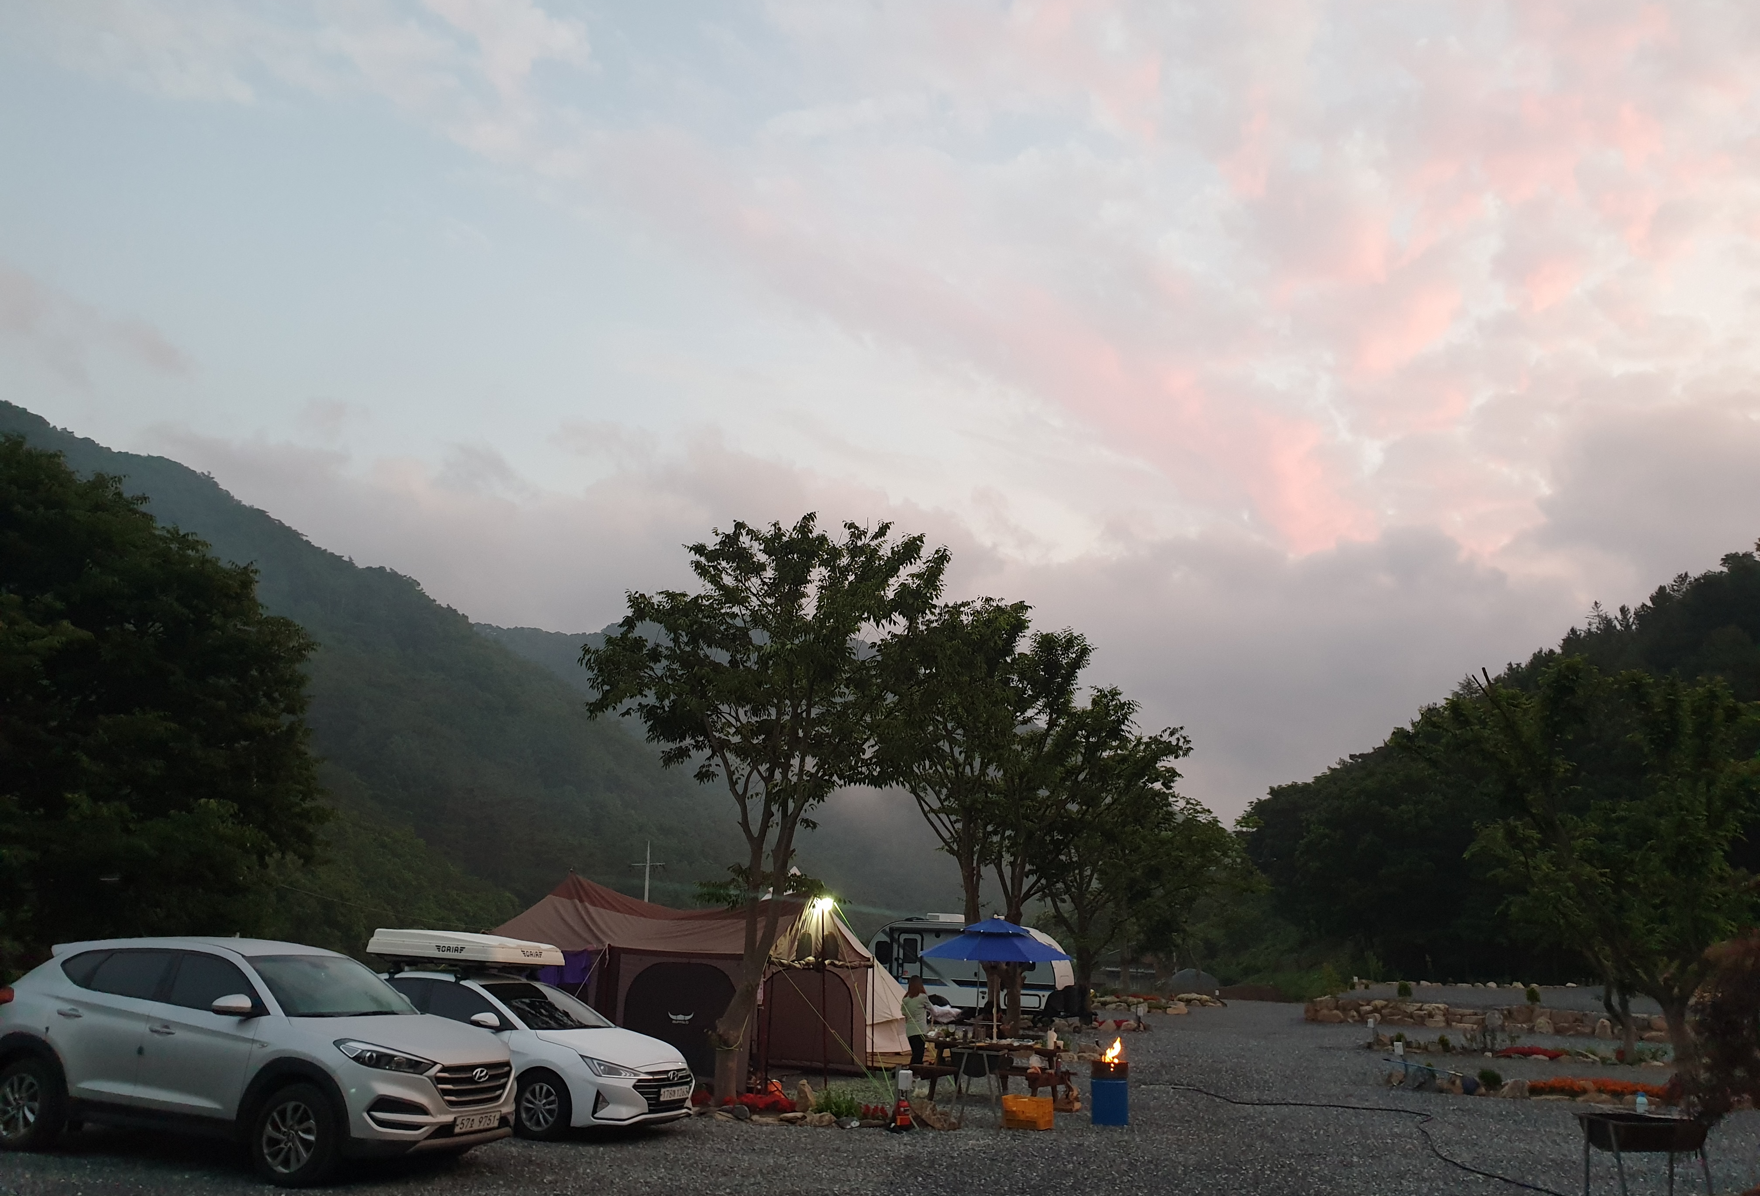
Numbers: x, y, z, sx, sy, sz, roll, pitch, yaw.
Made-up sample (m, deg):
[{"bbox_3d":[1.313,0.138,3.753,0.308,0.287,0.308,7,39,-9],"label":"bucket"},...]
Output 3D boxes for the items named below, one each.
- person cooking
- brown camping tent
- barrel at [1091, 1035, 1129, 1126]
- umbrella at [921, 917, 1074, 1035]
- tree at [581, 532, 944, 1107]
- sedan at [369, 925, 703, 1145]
[{"bbox_3d":[0.498,6.170,18.626,0.480,1.640,0.450,-10,-20,35],"label":"person cooking"},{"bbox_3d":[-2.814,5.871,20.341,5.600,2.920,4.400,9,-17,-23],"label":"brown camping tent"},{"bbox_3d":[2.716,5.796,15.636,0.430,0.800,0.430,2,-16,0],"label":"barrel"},{"bbox_3d":[1.634,5.883,19.034,2.150,2.441,2.150,2,-16,0],"label":"umbrella"},{"bbox_3d":[-1.596,2.677,17.529,4.750,7.583,4.700,2,-16,0],"label":"tree"},{"bbox_3d":[-3.996,4.418,13.438,4.620,1.700,1.820,-5,-18,24],"label":"sedan"}]

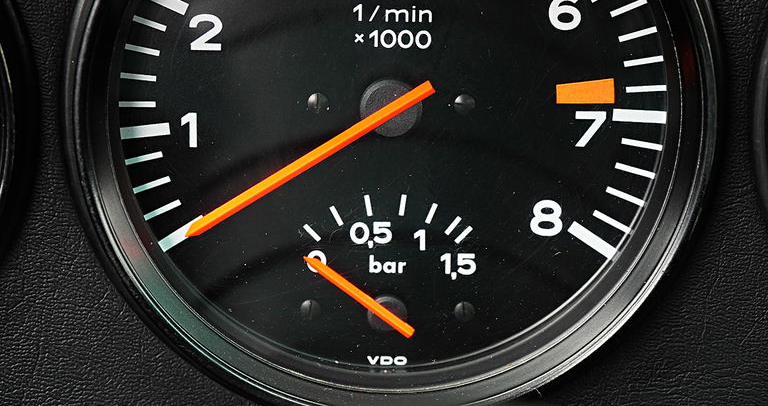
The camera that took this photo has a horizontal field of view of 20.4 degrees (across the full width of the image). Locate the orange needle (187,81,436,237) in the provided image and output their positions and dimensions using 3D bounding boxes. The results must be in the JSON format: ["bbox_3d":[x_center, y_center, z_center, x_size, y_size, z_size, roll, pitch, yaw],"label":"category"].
[{"bbox_3d":[-0.015,-0.008,0.421,0.058,0.003,0.002,-31,13,7],"label":"orange needle"}]

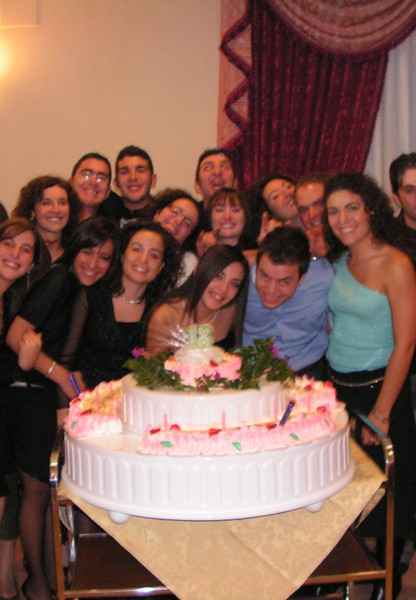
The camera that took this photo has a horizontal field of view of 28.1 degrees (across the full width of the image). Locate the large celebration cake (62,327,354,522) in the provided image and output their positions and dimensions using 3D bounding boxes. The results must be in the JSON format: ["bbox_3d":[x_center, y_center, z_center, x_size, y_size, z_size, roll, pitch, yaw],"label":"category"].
[{"bbox_3d":[-0.004,0.285,2.325,0.812,0.420,0.812,-2,8,0],"label":"large celebration cake"}]

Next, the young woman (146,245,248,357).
[{"bbox_3d":[-0.050,0.518,2.879,0.480,1.440,0.520,-2,8,-6],"label":"young woman"}]

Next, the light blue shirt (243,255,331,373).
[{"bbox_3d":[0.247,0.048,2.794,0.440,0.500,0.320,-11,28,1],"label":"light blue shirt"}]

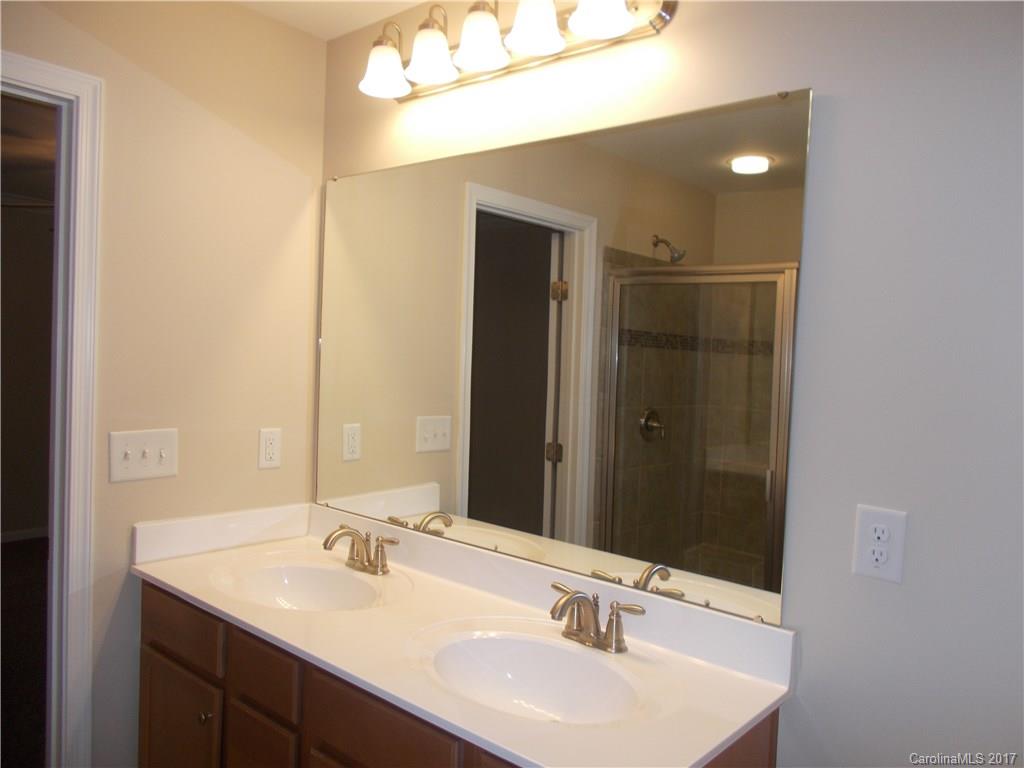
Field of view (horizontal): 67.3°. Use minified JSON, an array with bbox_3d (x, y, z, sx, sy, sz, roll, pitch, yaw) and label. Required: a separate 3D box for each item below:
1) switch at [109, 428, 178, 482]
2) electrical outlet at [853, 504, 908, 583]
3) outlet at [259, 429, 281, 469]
[{"bbox_3d":[-0.962,0.187,2.017,0.016,0.126,0.172,5,3,41],"label":"switch"},{"bbox_3d":[0.636,0.278,1.332,0.079,0.124,0.010,5,3,41],"label":"electrical outlet"},{"bbox_3d":[-0.723,0.193,2.301,0.010,0.117,0.071,5,3,41],"label":"outlet"}]

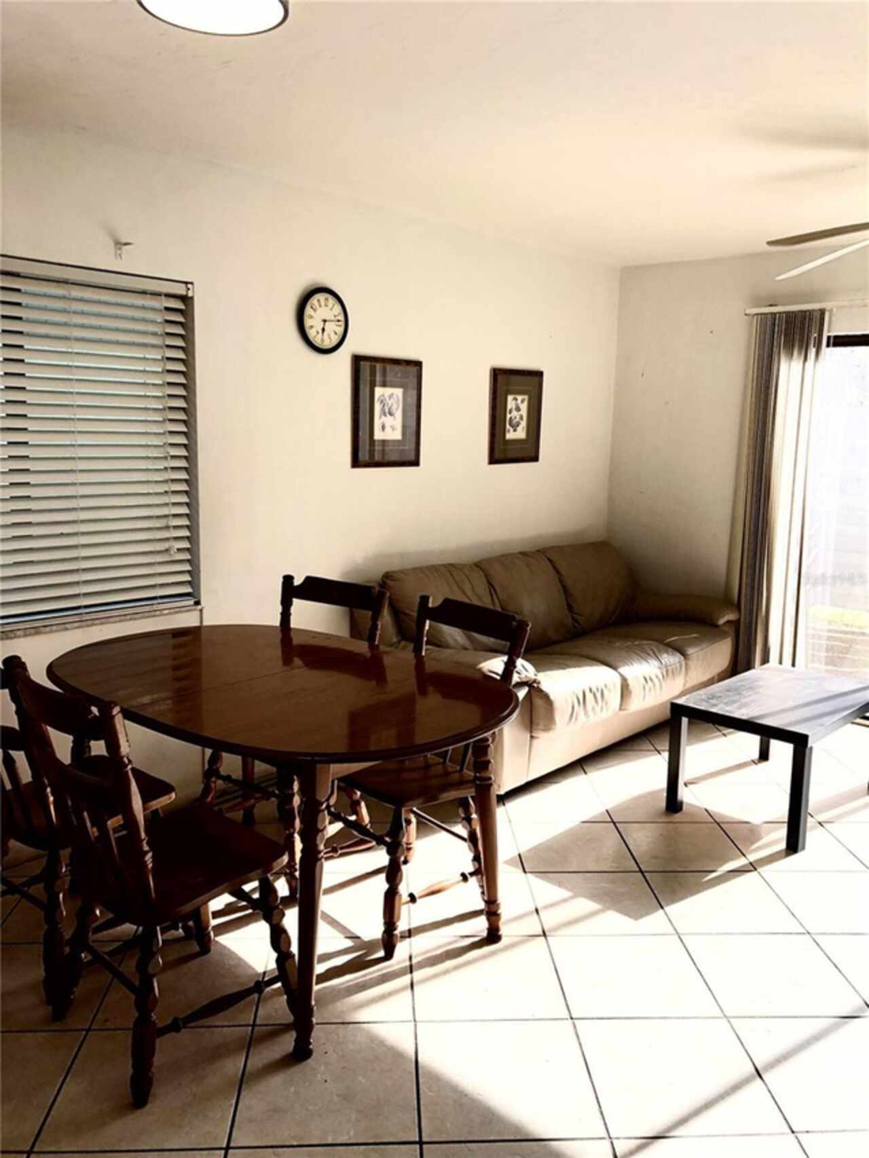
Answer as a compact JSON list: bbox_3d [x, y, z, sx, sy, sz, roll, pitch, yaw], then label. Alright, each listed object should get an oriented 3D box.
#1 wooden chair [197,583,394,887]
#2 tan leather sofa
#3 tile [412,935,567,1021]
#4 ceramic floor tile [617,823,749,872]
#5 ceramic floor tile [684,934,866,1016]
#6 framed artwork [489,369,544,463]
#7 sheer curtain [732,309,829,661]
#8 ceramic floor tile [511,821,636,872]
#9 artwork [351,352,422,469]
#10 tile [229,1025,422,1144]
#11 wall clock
[{"bbox_3d":[-0.505,0.506,3.306,0.470,0.945,0.530,7,11,31],"label":"wooden chair"},{"bbox_3d":[0.635,0.340,4.653,0.870,0.880,2.060,10,13,42],"label":"tan leather sofa"},{"bbox_3d":[0.140,1.106,2.598,0.400,0.012,0.400,1,9,-3],"label":"tile"},{"bbox_3d":[0.909,0.986,3.443,0.400,0.012,0.400,1,9,-3],"label":"ceramic floor tile"},{"bbox_3d":[0.957,1.125,2.668,0.402,0.010,0.402,1,9,-3],"label":"ceramic floor tile"},{"bbox_3d":[0.425,-0.841,4.863,0.025,0.475,0.408,10,13,42],"label":"framed artwork"},{"bbox_3d":[1.830,-0.349,5.005,0.380,2.110,0.100,9,12,41],"label":"sheer curtain"},{"bbox_3d":[0.503,0.983,3.421,0.400,0.012,0.400,1,9,-3],"label":"ceramic floor tile"},{"bbox_3d":[-0.207,-0.739,4.192,0.025,0.475,0.410,10,13,42],"label":"artwork"},{"bbox_3d":[-0.244,1.178,2.198,0.402,0.010,0.402,1,9,-3],"label":"tile"},{"bbox_3d":[-0.458,-1.058,3.847,0.040,0.258,0.258,10,13,42],"label":"wall clock"}]

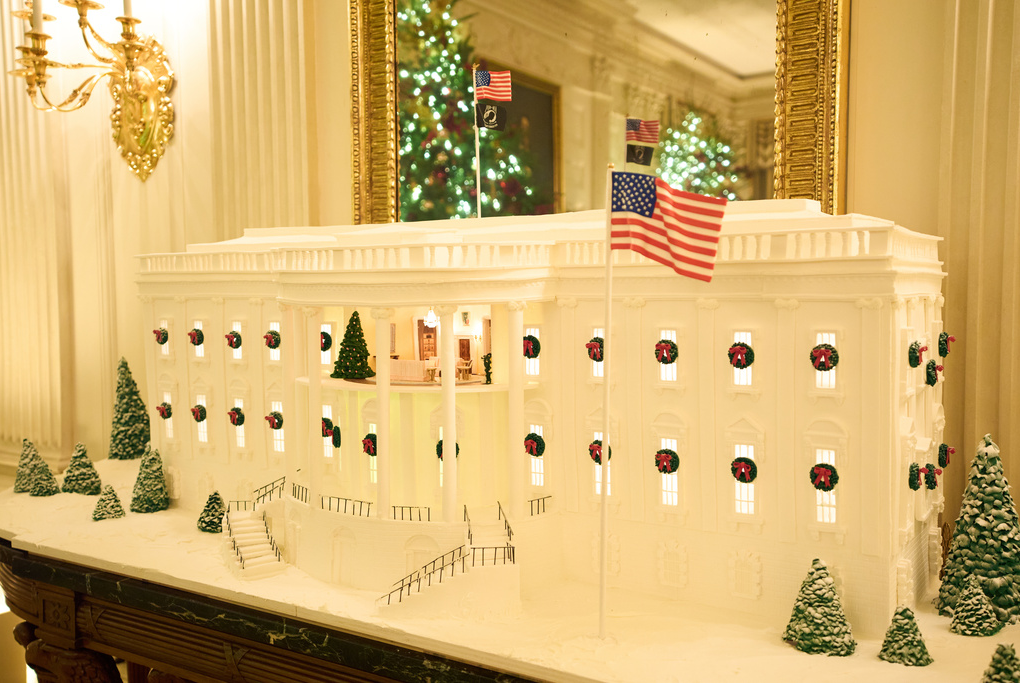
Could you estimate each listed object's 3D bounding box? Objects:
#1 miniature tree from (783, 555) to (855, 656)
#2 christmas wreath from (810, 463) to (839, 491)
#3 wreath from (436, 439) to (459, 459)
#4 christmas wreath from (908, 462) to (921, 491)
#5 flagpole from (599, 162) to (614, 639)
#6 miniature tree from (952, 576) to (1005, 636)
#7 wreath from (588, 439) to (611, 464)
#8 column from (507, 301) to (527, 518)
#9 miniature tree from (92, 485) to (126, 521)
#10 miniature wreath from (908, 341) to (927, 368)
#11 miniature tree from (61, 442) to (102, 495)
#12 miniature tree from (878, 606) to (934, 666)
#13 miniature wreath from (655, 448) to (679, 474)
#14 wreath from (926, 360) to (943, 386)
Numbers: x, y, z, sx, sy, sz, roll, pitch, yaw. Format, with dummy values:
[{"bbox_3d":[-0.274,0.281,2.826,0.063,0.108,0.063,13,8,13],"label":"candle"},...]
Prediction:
[{"bbox_3d":[0.400,0.337,1.288,0.092,0.111,0.092,2,4,35],"label":"miniature tree"},{"bbox_3d":[0.435,0.189,1.380,0.037,0.037,0.018,2,5,35],"label":"christmas wreath"},{"bbox_3d":[-0.104,0.183,1.659,0.037,0.037,0.018,-1,4,3],"label":"wreath"},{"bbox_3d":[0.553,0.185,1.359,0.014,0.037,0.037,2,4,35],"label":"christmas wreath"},{"bbox_3d":[0.130,0.086,1.339,0.010,0.643,0.010,4,5,36],"label":"flagpole"},{"bbox_3d":[0.653,0.362,1.388,0.076,0.074,0.076,2,5,35],"label":"miniature tree"},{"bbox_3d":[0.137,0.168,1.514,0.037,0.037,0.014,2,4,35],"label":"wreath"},{"bbox_3d":[0.011,0.103,1.515,0.029,0.335,0.029,-1,3,0],"label":"column"},{"bbox_3d":[-0.860,0.340,2.135,0.070,0.066,0.070,2,5,36],"label":"miniature tree"},{"bbox_3d":[0.571,0.018,1.393,0.018,0.038,0.038,2,5,35],"label":"miniature wreath"},{"bbox_3d":[-0.996,0.290,2.310,0.090,0.112,0.090,2,4,35],"label":"miniature tree"},{"bbox_3d":[0.515,0.376,1.294,0.072,0.068,0.072,2,5,35],"label":"miniature tree"},{"bbox_3d":[0.238,0.184,1.518,0.037,0.037,0.018,2,5,35],"label":"miniature wreath"},{"bbox_3d":[0.637,0.048,1.489,0.018,0.038,0.038,2,5,35],"label":"wreath"}]

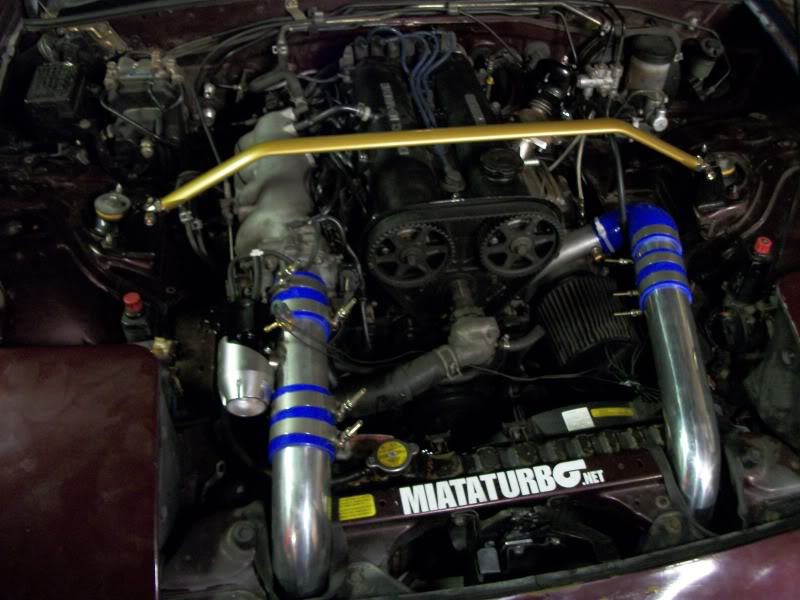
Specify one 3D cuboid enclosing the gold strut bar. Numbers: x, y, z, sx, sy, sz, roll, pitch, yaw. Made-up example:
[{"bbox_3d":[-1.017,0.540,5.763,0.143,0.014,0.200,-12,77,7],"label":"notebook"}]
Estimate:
[{"bbox_3d":[0.074,-0.200,1.076,0.850,0.113,0.030,-6,46,-9],"label":"gold strut bar"}]

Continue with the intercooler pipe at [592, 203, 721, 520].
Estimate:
[{"bbox_3d":[0.323,0.057,0.970,0.130,0.165,0.450,3,45,0],"label":"intercooler pipe"}]

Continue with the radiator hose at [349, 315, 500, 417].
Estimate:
[{"bbox_3d":[0.030,0.093,0.964,0.250,0.085,0.085,-23,51,-24],"label":"radiator hose"}]

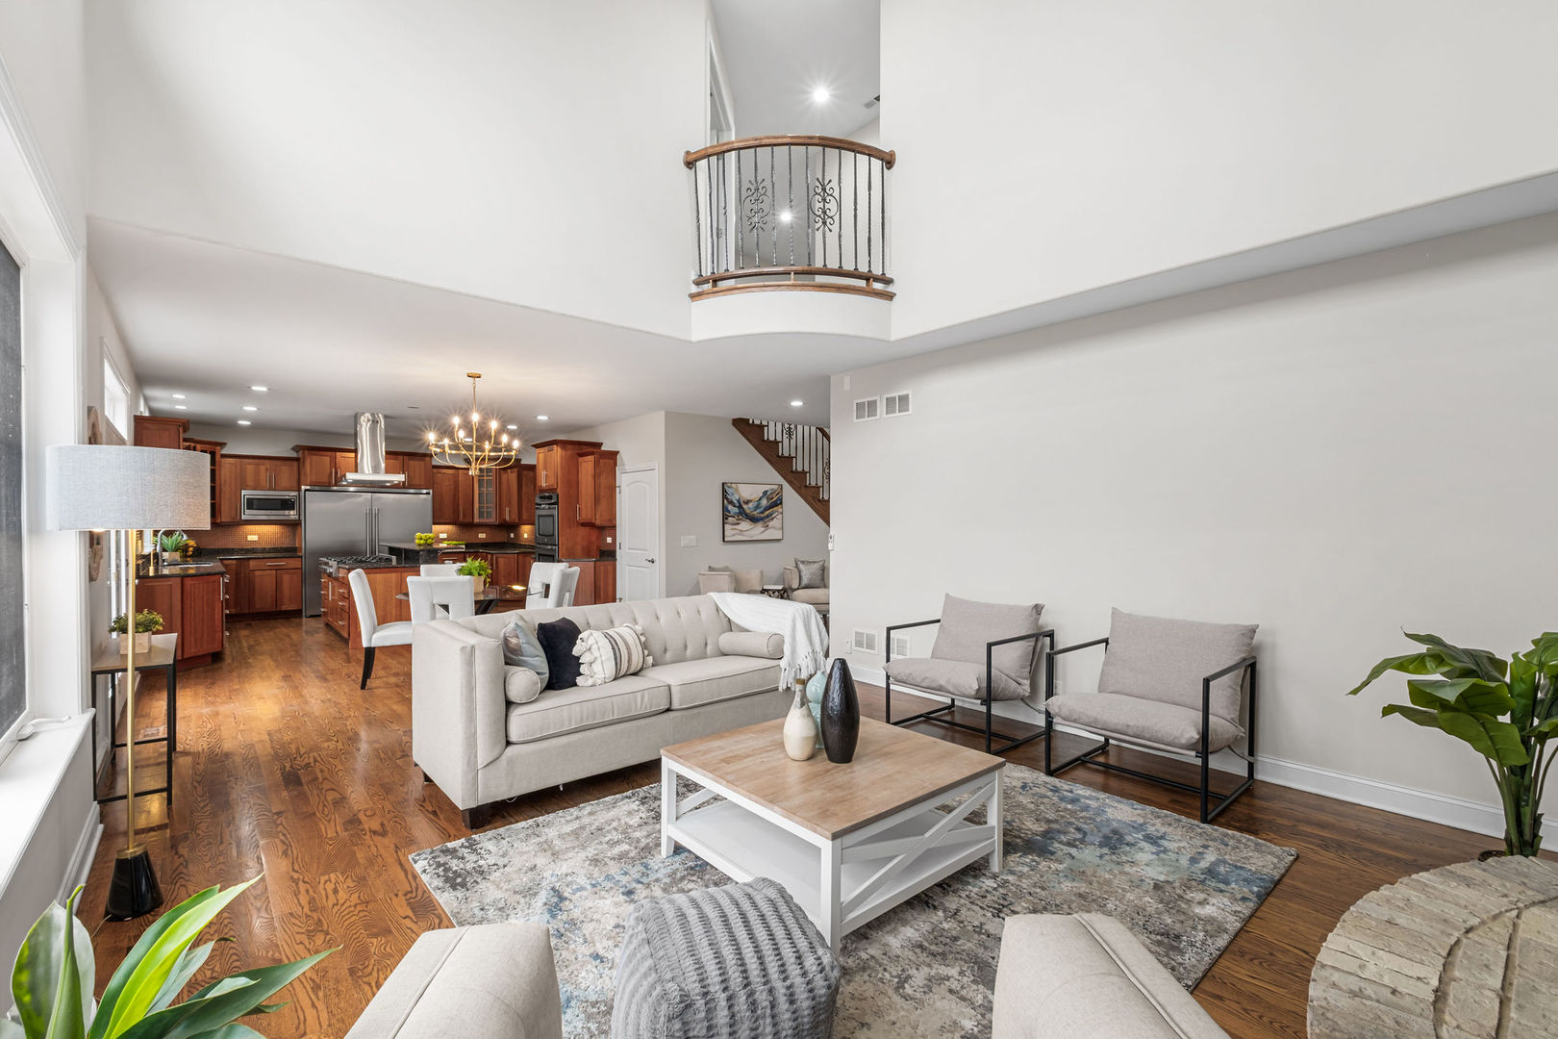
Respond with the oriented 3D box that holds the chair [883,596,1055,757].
[{"bbox_3d":[1.301,1.005,4.488,0.730,0.870,0.810,0,0,-39],"label":"chair"}]

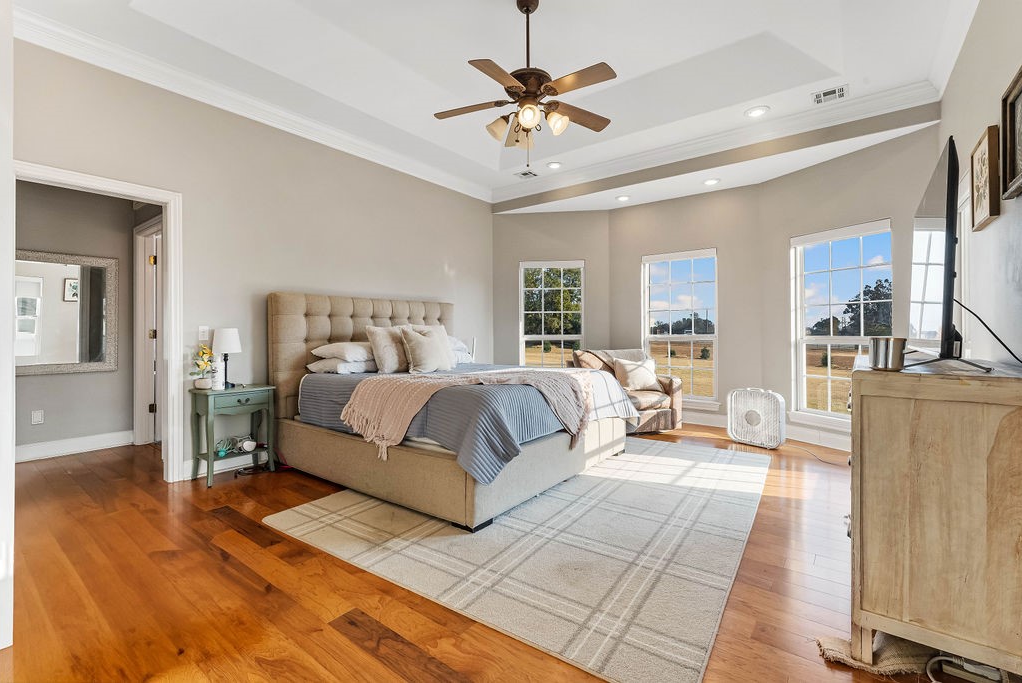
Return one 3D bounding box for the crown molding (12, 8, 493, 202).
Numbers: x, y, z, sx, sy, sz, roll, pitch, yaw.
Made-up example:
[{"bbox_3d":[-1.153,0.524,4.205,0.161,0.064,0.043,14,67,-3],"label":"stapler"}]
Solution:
[{"bbox_3d":[-1.593,-1.935,4.167,0.110,0.130,4.369,1,1,40],"label":"crown molding"}]

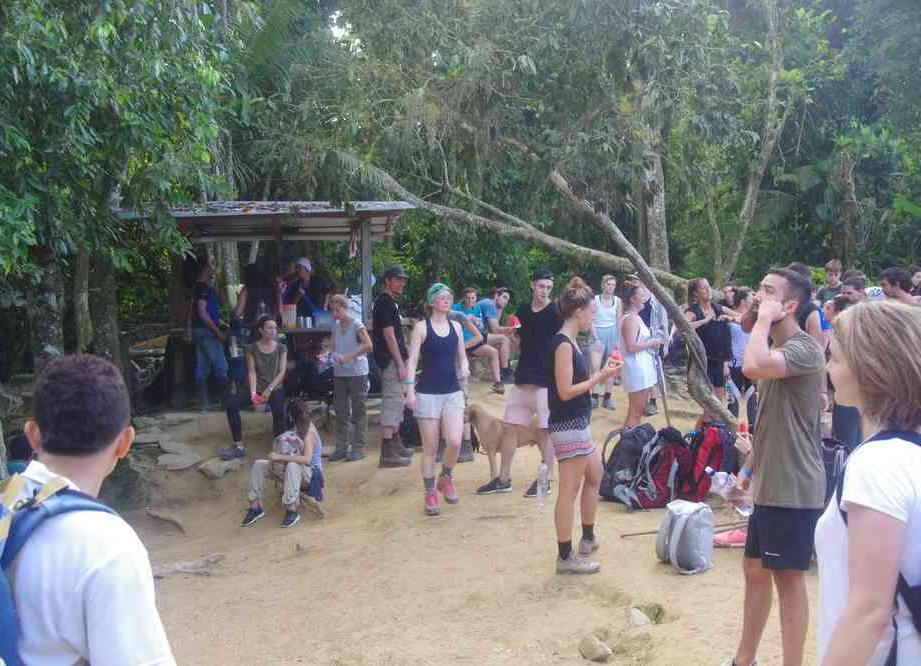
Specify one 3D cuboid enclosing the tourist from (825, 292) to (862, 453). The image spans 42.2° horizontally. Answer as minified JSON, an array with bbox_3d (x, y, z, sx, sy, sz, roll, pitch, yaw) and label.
[{"bbox_3d":[3.140,0.460,9.800,0.360,1.560,0.460,-1,2,-27],"label":"tourist"}]

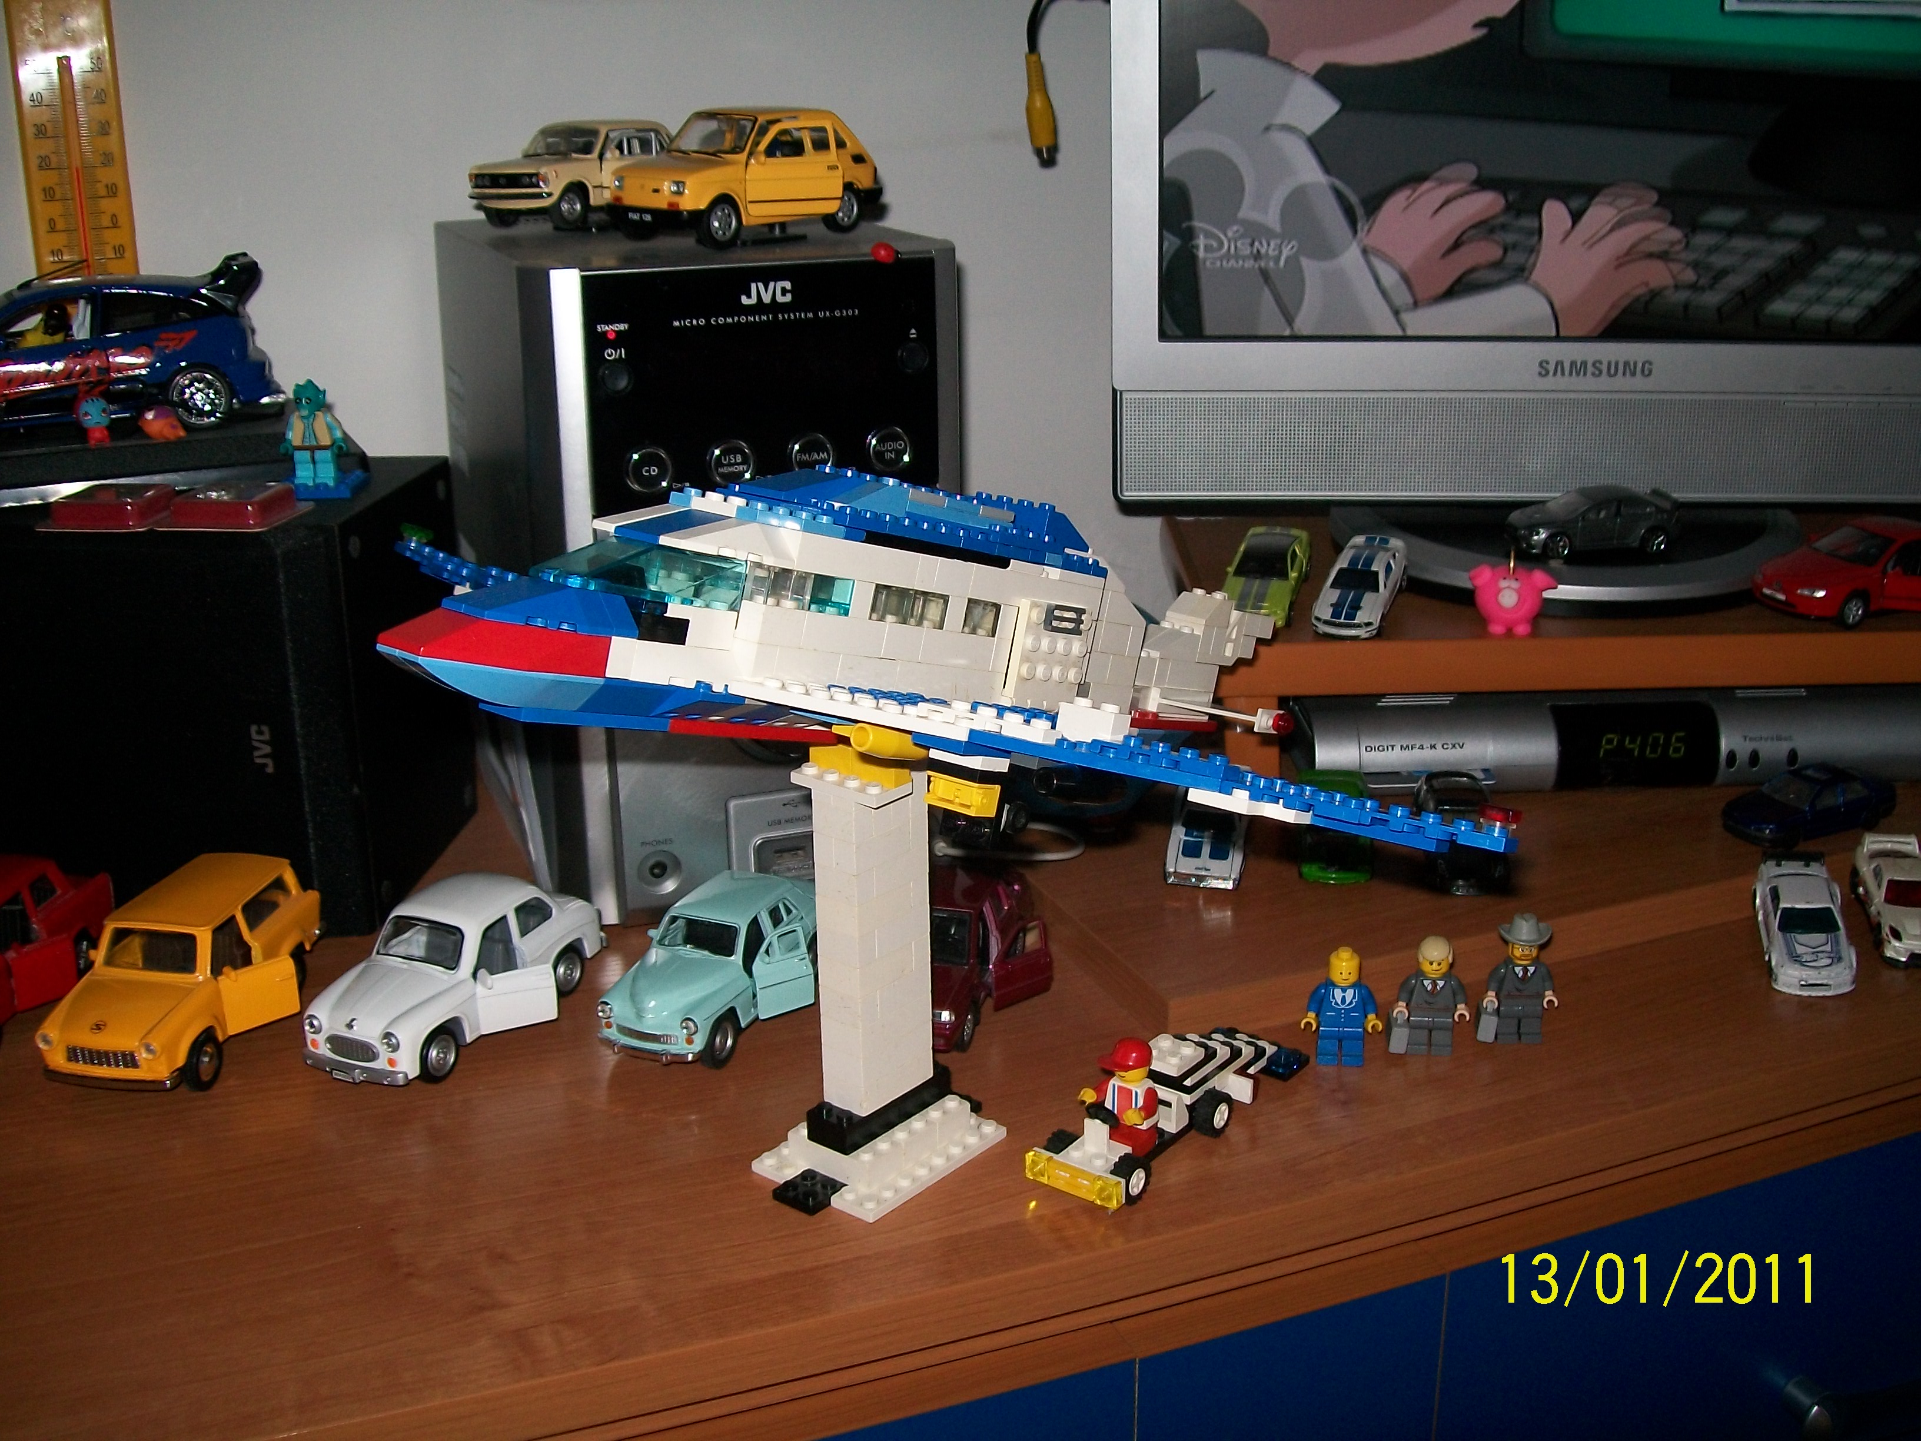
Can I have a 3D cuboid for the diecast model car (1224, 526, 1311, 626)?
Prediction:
[{"bbox_3d":[0.138,-0.065,0.905,0.032,0.021,0.077,5,31,18],"label":"diecast model car"}]

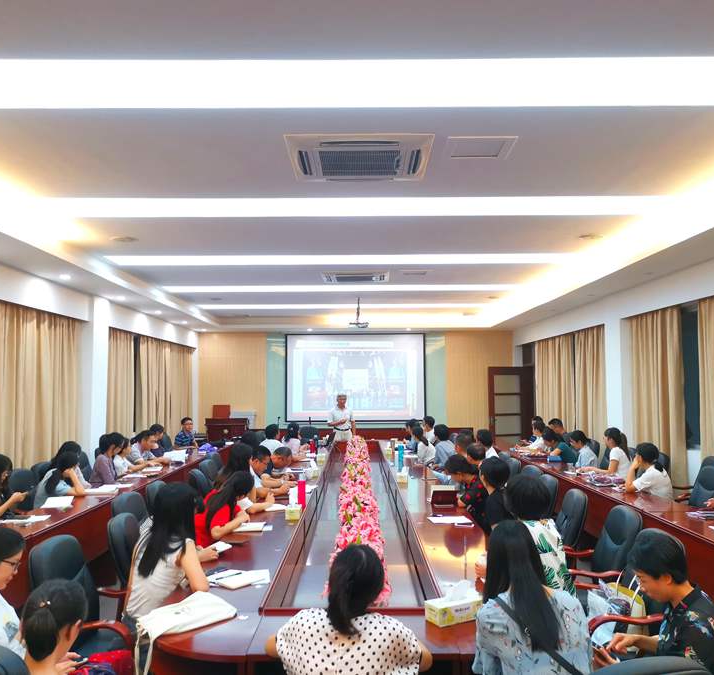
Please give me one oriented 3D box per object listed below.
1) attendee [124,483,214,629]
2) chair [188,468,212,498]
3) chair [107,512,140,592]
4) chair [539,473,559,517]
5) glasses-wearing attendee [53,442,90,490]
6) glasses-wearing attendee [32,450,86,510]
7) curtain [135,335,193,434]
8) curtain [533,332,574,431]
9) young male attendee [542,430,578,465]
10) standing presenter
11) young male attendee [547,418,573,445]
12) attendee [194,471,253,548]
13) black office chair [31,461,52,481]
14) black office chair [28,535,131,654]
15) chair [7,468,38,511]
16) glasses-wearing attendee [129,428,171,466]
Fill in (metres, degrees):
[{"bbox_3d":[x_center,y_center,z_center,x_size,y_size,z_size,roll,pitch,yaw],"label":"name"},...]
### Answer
[{"bbox_3d":[-1.000,1.436,3.839,0.760,1.250,0.500,3,-5,-37],"label":"attendee"},{"bbox_3d":[-1.200,1.708,6.316,0.620,1.040,0.600,0,-4,0],"label":"chair"},{"bbox_3d":[-1.120,1.547,4.021,0.620,1.040,0.600,1,-4,-8],"label":"chair"},{"bbox_3d":[1.330,1.681,5.847,0.670,1.040,0.610,0,-4,-6],"label":"chair"},{"bbox_3d":[-2.900,1.672,7.151,0.750,1.240,0.480,0,-4,-6],"label":"glasses-wearing attendee"},{"bbox_3d":[-2.790,1.652,6.501,0.780,1.190,0.500,1,-4,-11],"label":"glasses-wearing attendee"},{"bbox_3d":[-3.650,1.379,13.587,0.180,2.620,3.800,0,-4,0],"label":"curtain"},{"bbox_3d":[3.950,1.358,14.140,0.180,2.700,2.750,0,-4,0],"label":"curtain"},{"bbox_3d":[2.850,1.907,10.092,0.780,1.180,0.500,0,-4,0],"label":"young male attendee"},{"bbox_3d":[-0.300,1.891,13.301,0.540,1.660,0.400,0,-4,-3],"label":"standing presenter"},{"bbox_3d":[2.990,1.911,10.793,0.750,1.270,0.500,0,-4,-6],"label":"young male attendee"},{"bbox_3d":[-0.930,1.512,4.806,0.750,1.220,0.500,0,-4,0],"label":"attendee"},{"bbox_3d":[-2.950,1.772,7.074,0.660,1.030,0.610,0,-4,0],"label":"black office chair"},{"bbox_3d":[-1.280,1.504,3.423,0.620,1.040,0.600,-1,-4,10],"label":"black office chair"},{"bbox_3d":[-2.820,1.704,6.246,0.620,1.040,0.600,0,-4,5],"label":"chair"},{"bbox_3d":[-2.780,1.835,9.394,0.800,1.220,0.520,0,-4,0],"label":"glasses-wearing attendee"}]

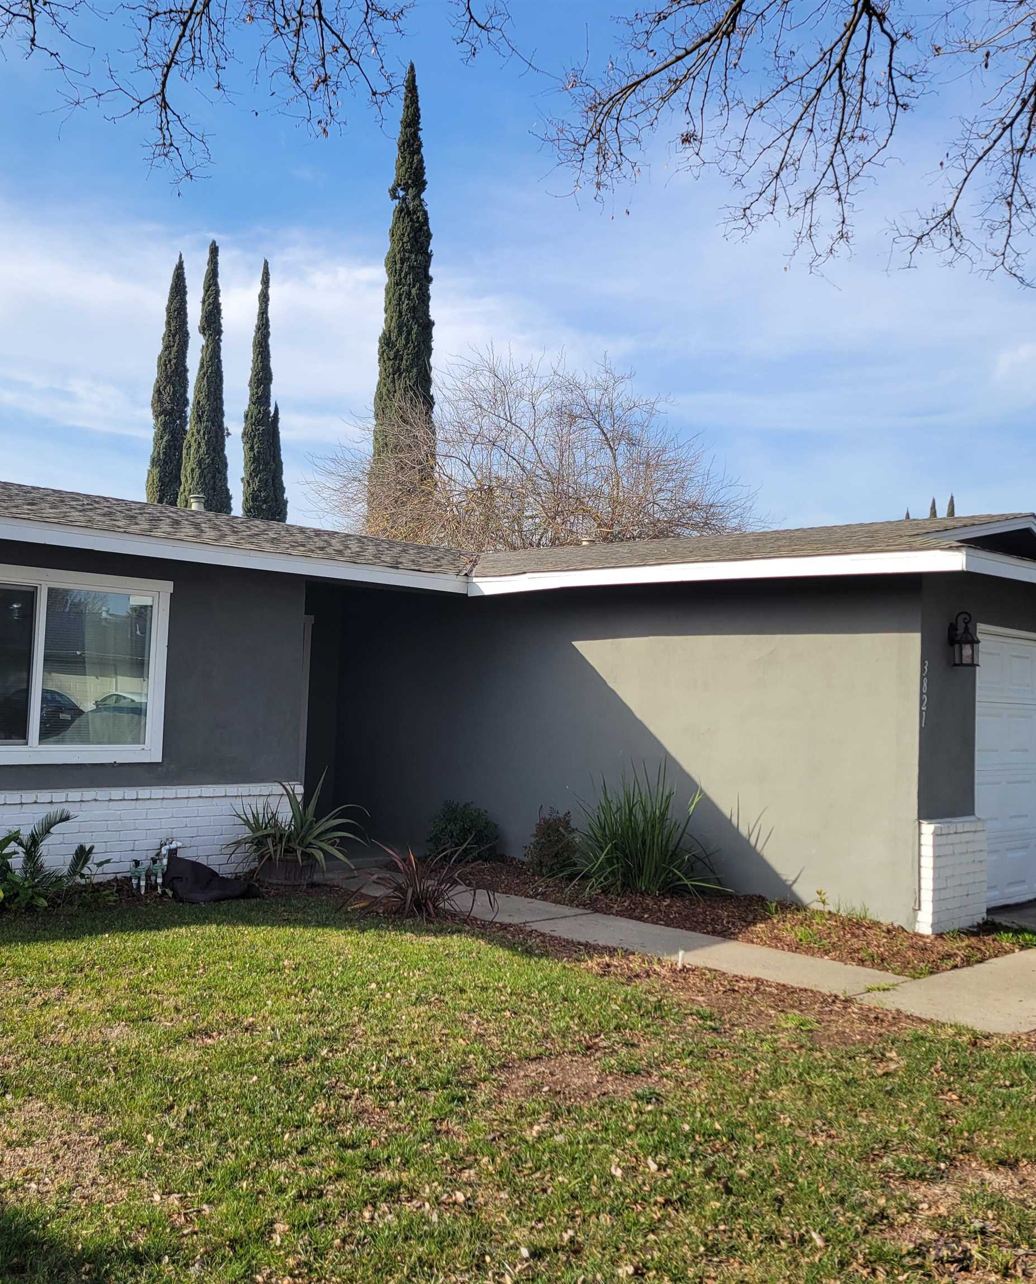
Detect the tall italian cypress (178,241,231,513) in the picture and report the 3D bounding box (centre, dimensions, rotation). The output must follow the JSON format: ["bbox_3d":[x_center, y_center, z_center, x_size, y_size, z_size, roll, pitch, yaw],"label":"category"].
[{"bbox_3d":[-9.574,-4.614,38.673,1.500,15.090,1.500,2,-2,0],"label":"tall italian cypress"}]

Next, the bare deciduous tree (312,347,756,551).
[{"bbox_3d":[0.261,-1.576,25.315,8.600,8.390,8.000,2,-2,0],"label":"bare deciduous tree"}]

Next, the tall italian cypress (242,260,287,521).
[{"bbox_3d":[-7.902,-4.300,38.684,1.300,14.590,1.300,2,-2,0],"label":"tall italian cypress"}]

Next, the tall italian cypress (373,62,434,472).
[{"bbox_3d":[-2.828,-5.365,29.647,1.500,16.290,1.500,2,-2,0],"label":"tall italian cypress"}]

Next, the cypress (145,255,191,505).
[{"bbox_3d":[-10.621,-4.429,38.682,1.400,14.650,1.400,2,-2,0],"label":"cypress"}]

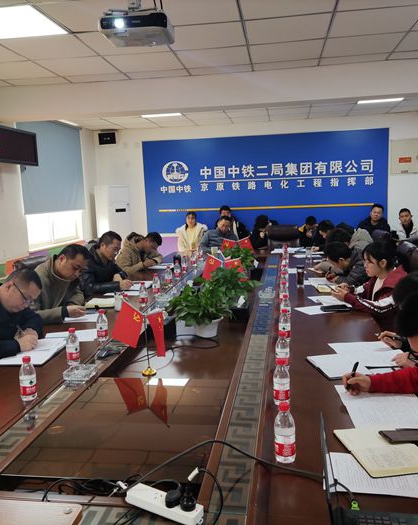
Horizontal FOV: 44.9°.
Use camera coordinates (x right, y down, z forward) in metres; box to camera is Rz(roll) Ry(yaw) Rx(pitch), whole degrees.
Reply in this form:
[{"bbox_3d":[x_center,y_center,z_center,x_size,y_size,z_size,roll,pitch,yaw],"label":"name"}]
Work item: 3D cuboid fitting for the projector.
[{"bbox_3d":[-0.336,-1.122,2.403,0.305,0.095,0.250,-2,8,3],"label":"projector"}]

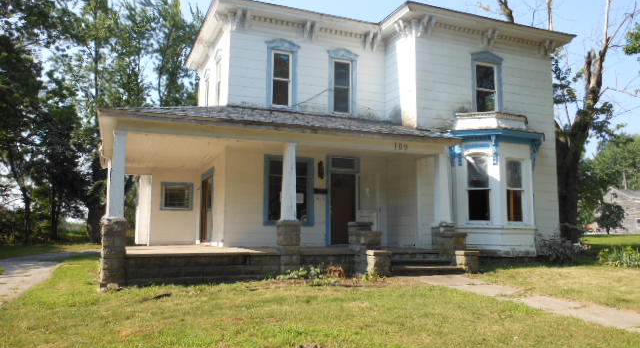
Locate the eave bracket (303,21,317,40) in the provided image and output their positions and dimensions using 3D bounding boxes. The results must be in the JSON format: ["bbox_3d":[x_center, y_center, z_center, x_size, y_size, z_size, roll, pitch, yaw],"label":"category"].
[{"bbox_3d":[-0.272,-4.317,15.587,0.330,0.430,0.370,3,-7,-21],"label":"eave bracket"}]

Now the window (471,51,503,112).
[{"bbox_3d":[5.163,-2.782,15.836,1.217,2.070,0.160,3,-7,-22],"label":"window"}]

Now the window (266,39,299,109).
[{"bbox_3d":[-1.101,-2.993,15.433,1.038,2.140,0.160,3,-7,-22],"label":"window"}]

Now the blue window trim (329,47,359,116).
[{"bbox_3d":[0.743,-2.875,16.161,1.053,2.132,0.160,3,-7,-22],"label":"blue window trim"}]

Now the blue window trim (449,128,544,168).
[{"bbox_3d":[5.366,-0.724,15.154,2.930,1.070,1.080,3,-7,-22],"label":"blue window trim"}]

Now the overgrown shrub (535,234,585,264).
[{"bbox_3d":[7.375,2.301,15.786,1.610,0.844,0.900,3,-7,-22],"label":"overgrown shrub"}]

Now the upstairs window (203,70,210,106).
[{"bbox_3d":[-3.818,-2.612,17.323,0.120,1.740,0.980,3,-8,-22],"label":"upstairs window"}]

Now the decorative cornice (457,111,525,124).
[{"bbox_3d":[5.272,-1.509,15.298,2.320,0.400,0.900,3,-7,-22],"label":"decorative cornice"}]

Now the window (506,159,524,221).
[{"bbox_3d":[5.387,0.480,14.283,0.540,1.710,0.120,3,-8,-22],"label":"window"}]

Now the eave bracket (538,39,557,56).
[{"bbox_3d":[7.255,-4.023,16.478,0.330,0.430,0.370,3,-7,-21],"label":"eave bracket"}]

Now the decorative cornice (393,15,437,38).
[{"bbox_3d":[2.756,-4.159,14.908,0.870,0.440,1.005,3,-8,-22],"label":"decorative cornice"}]

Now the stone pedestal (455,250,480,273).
[{"bbox_3d":[3.675,2.193,12.893,0.447,0.531,0.390,3,-8,-21],"label":"stone pedestal"}]

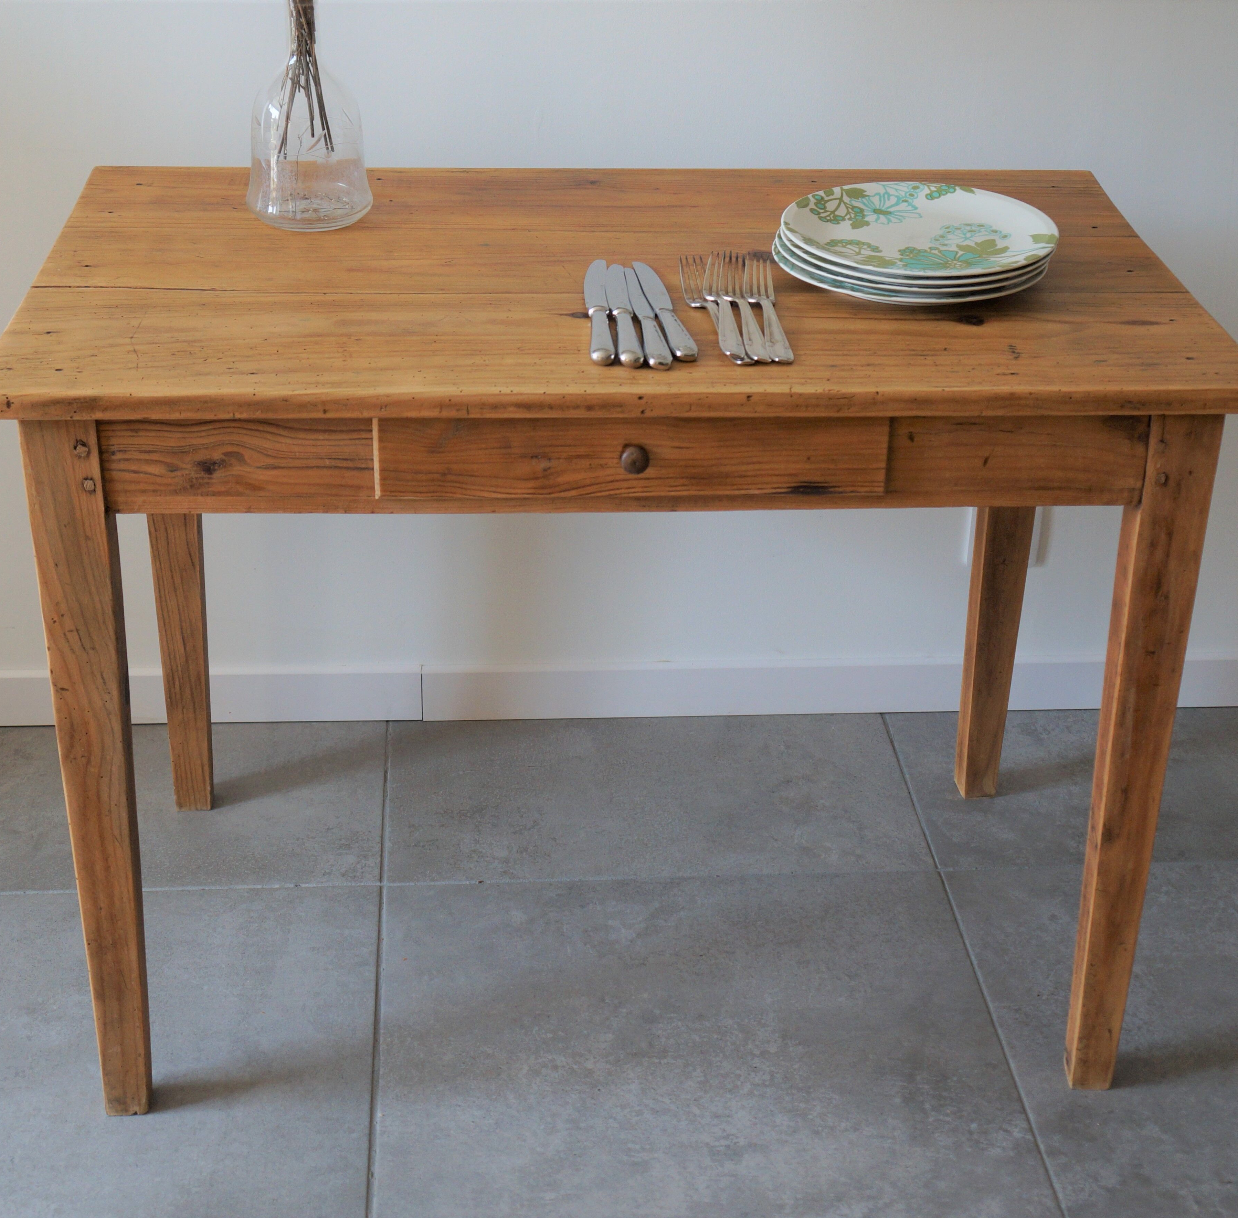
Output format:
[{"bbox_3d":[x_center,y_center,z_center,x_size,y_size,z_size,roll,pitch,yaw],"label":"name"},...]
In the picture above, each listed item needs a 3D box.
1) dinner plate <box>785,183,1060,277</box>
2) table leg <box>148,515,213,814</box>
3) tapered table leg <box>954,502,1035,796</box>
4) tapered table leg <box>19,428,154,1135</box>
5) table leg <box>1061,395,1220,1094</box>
[{"bbox_3d":[0.260,-0.321,1.713,0.235,0.021,0.235,1,29,-1],"label":"dinner plate"},{"bbox_3d":[-0.464,-0.084,2.085,0.061,0.709,0.057,-1,30,-4],"label":"table leg"},{"bbox_3d":[0.415,-0.093,2.140,0.061,0.709,0.057,-1,30,-4],"label":"tapered table leg"},{"bbox_3d":[-0.436,0.144,1.682,0.061,0.709,0.057,-1,30,-4],"label":"tapered table leg"},{"bbox_3d":[0.443,0.135,1.736,0.061,0.709,0.057,-1,30,-4],"label":"table leg"}]

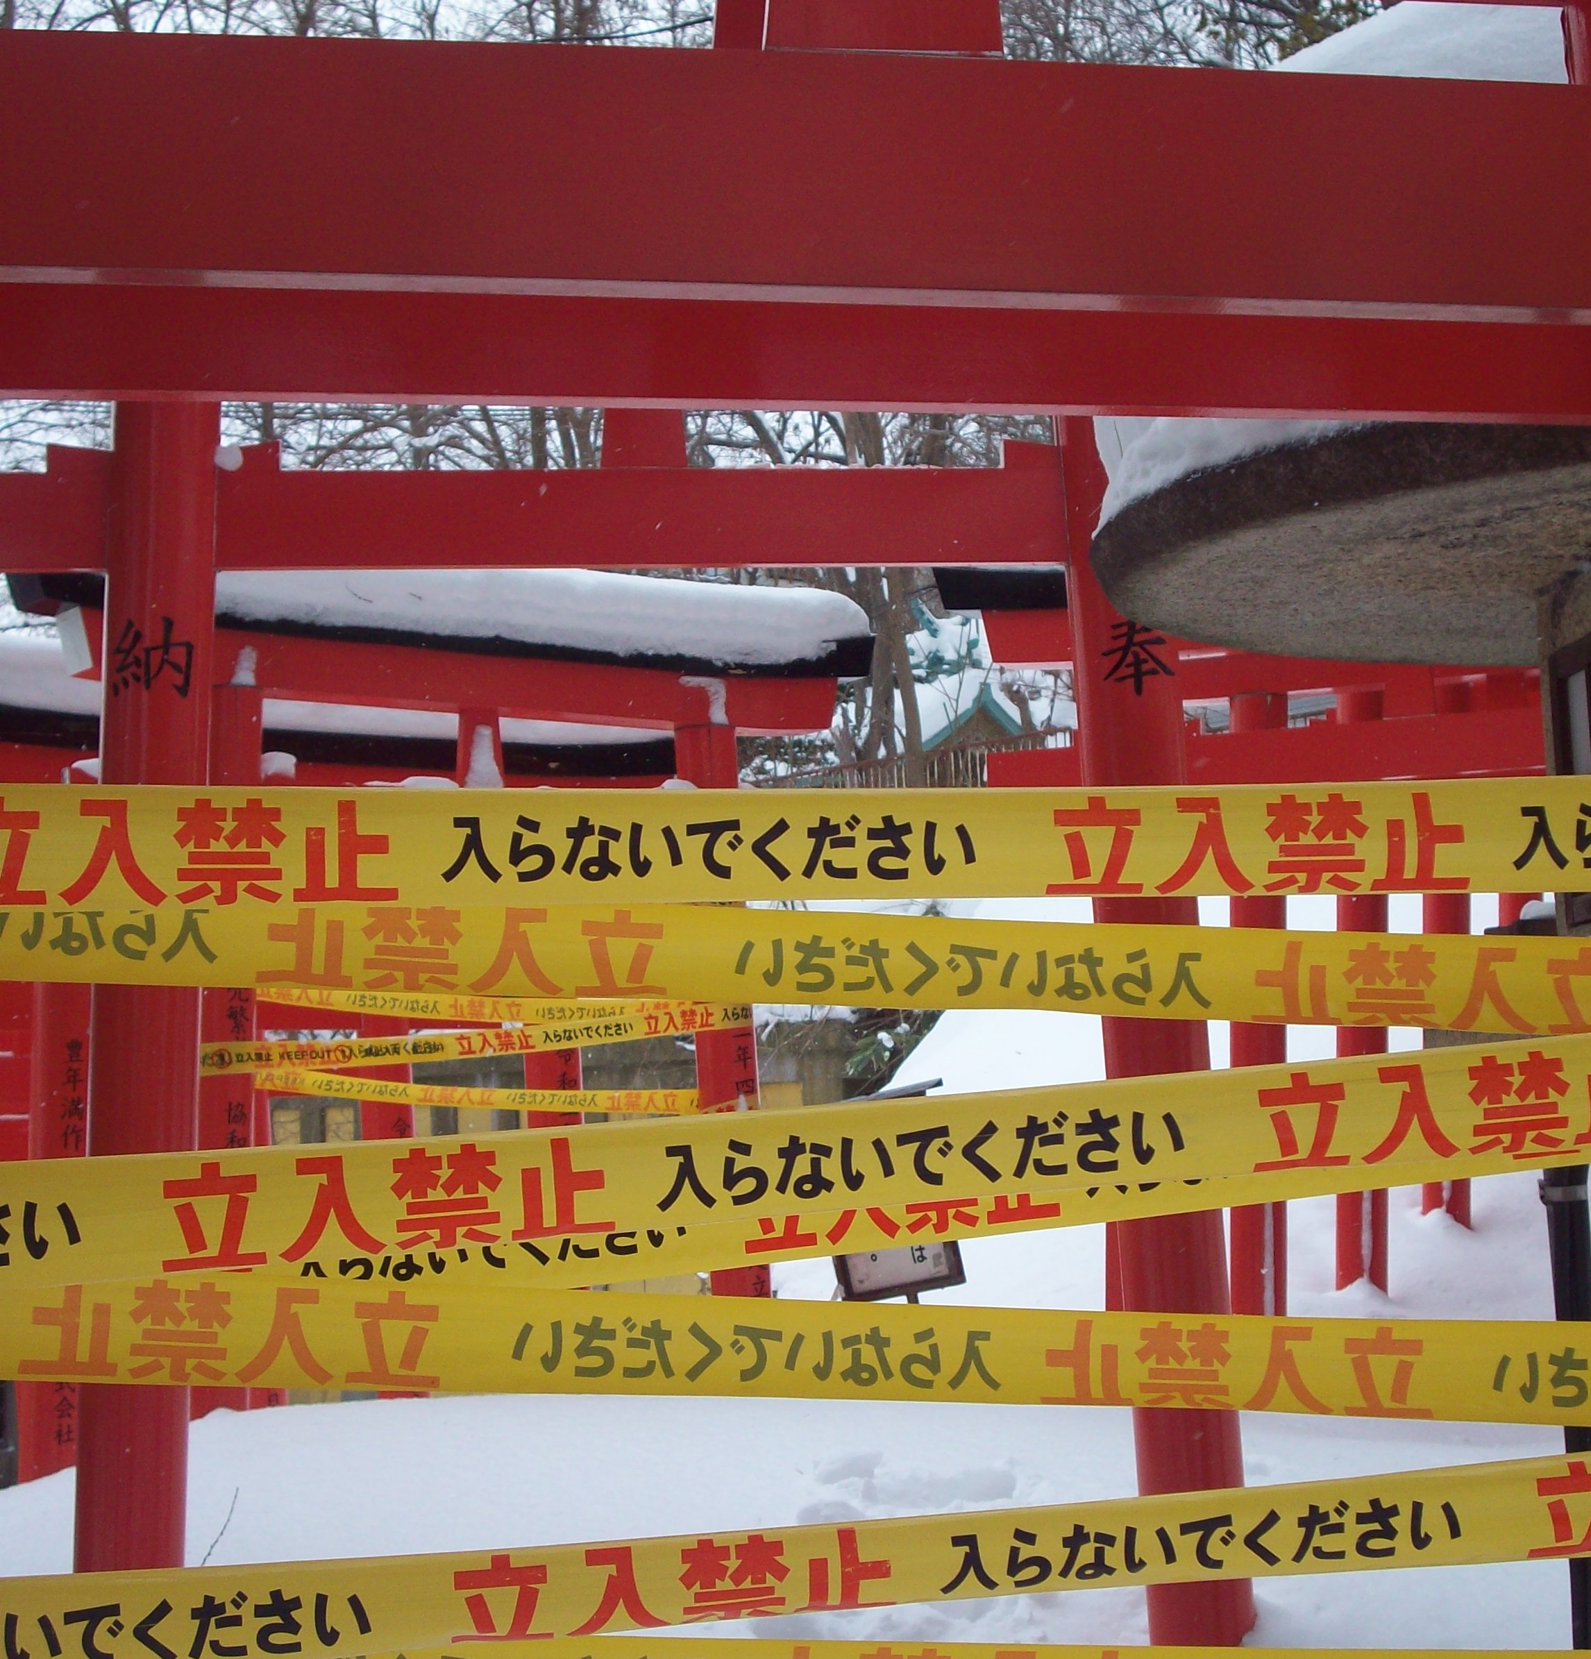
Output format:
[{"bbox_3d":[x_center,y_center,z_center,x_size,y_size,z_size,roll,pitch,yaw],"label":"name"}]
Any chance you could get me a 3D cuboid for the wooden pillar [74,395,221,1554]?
[{"bbox_3d":[-1.081,0.264,5.522,0.178,2.106,0.178,1,-5,0],"label":"wooden pillar"}]

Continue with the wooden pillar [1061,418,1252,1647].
[{"bbox_3d":[0.614,0.285,5.675,0.177,2.197,0.177,-4,-5,0],"label":"wooden pillar"}]

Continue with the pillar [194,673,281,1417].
[{"bbox_3d":[-1.534,0.575,8.850,0.180,1.957,0.180,0,-6,0],"label":"pillar"}]

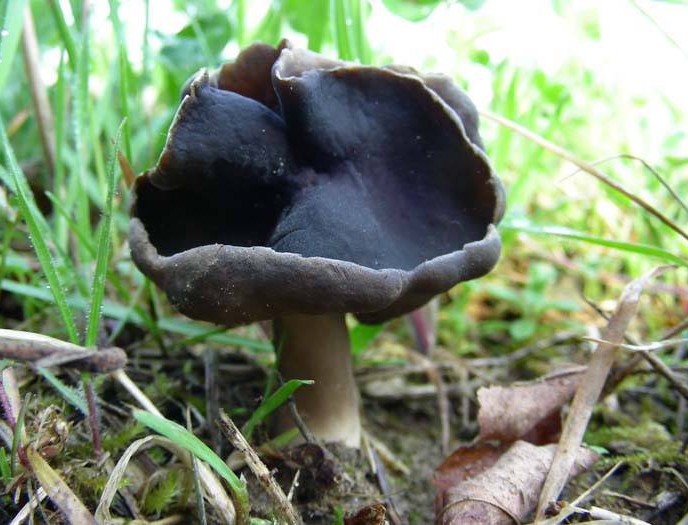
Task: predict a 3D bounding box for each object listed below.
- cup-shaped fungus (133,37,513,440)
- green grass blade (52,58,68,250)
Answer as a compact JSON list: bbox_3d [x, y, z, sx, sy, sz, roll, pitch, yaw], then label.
[{"bbox_3d":[-0.003,-0.004,0.106,0.048,0.051,0.044,0,12,0],"label":"cup-shaped fungus"},{"bbox_3d":[-0.061,-0.023,0.165,0.003,0.042,0.003,5,12,-1],"label":"green grass blade"}]

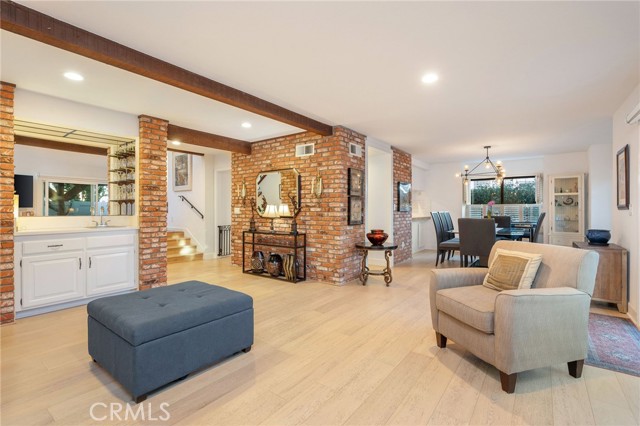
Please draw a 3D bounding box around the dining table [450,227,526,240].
[{"bbox_3d":[3.461,0.722,6.100,1.170,0.750,2.100,0,1,37],"label":"dining table"}]

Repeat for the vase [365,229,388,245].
[{"bbox_3d":[0.914,0.390,4.770,0.340,0.250,0.340,0,0,11],"label":"vase"}]

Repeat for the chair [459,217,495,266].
[{"bbox_3d":[2.738,0.595,5.179,0.530,1.020,0.600,0,1,37],"label":"chair"}]

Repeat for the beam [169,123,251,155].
[{"bbox_3d":[-1.901,-1.245,5.221,0.140,0.210,1.680,0,1,37],"label":"beam"}]

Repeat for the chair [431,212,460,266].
[{"bbox_3d":[2.679,0.540,6.261,0.600,1.110,0.470,0,1,37],"label":"chair"}]

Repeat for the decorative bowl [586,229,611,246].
[{"bbox_3d":[3.554,0.319,3.850,0.235,0.180,0.235,0,1,37],"label":"decorative bowl"}]

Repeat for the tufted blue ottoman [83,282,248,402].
[{"bbox_3d":[-1.163,0.906,2.406,0.880,0.460,0.880,0,1,38],"label":"tufted blue ottoman"}]

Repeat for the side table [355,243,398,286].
[{"bbox_3d":[0.907,0.811,4.776,0.660,0.600,0.660,0,0,0],"label":"side table"}]

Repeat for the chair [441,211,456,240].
[{"bbox_3d":[3.111,0.534,6.837,0.600,1.110,0.480,0,1,37],"label":"chair"}]

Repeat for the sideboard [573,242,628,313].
[{"bbox_3d":[3.443,0.761,3.756,0.410,0.702,0.750,0,1,37],"label":"sideboard"}]

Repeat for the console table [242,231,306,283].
[{"bbox_3d":[-0.799,0.722,5.262,1.297,0.775,0.270,0,1,37],"label":"console table"}]

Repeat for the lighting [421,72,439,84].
[{"bbox_3d":[1.096,-1.336,3.017,0.165,0.030,0.165,0,1,37],"label":"lighting"}]

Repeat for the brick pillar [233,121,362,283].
[{"bbox_3d":[-0.500,-0.112,5.715,2.657,2.430,0.837,0,1,37],"label":"brick pillar"}]

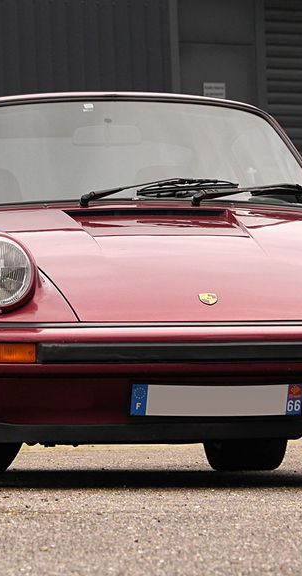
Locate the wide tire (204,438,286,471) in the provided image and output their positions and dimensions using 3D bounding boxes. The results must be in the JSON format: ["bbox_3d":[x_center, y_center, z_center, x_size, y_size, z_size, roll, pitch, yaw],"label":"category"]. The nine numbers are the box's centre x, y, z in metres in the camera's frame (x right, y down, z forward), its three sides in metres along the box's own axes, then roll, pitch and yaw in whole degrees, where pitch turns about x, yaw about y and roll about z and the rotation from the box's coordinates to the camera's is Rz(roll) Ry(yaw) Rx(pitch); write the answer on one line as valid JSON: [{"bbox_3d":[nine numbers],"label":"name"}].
[{"bbox_3d":[0.344,0.357,15.426,0.235,0.630,0.630,0,-2,-10],"label":"wide tire"}]

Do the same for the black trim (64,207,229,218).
[{"bbox_3d":[-0.017,-0.240,13.417,0.515,0.037,0.060,0,-2,-10],"label":"black trim"}]

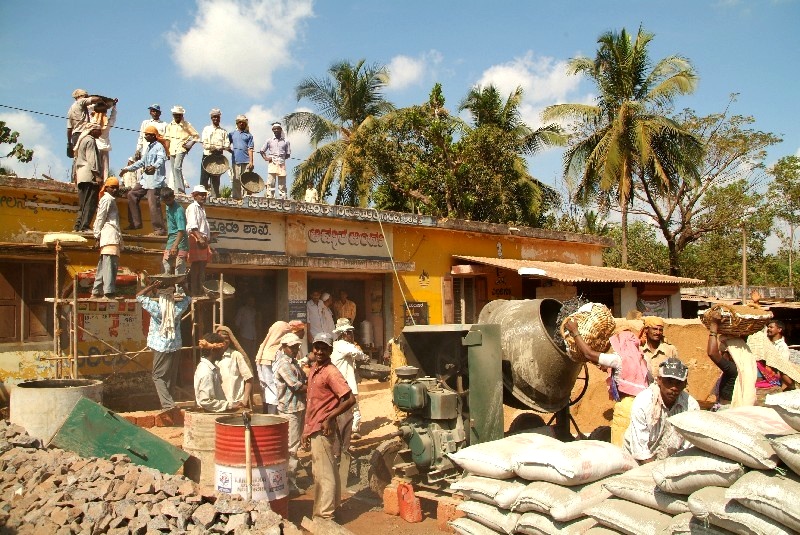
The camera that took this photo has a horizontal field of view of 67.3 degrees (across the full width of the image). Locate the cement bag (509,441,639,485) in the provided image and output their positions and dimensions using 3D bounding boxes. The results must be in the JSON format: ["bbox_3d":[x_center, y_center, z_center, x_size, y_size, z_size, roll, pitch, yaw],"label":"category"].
[{"bbox_3d":[1.230,1.370,4.180,0.630,0.180,0.450,2,-6,-29],"label":"cement bag"}]

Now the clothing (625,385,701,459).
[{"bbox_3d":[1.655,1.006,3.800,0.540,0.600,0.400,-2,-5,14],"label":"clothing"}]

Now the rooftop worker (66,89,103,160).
[{"bbox_3d":[-5.271,-2.162,10.005,0.470,1.670,0.500,-2,-4,30],"label":"rooftop worker"}]

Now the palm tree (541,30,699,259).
[{"bbox_3d":[10.876,-4.150,28.595,7.600,15.000,7.600,-1,-3,0],"label":"palm tree"}]

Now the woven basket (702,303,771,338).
[{"bbox_3d":[2.793,0.402,4.984,0.530,0.270,0.530,0,-5,0],"label":"woven basket"}]

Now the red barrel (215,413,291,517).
[{"bbox_3d":[-1.200,1.690,4.870,0.590,0.885,0.590,-1,-5,0],"label":"red barrel"}]

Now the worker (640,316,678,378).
[{"bbox_3d":[2.490,1.336,5.763,0.500,1.680,0.350,-1,-5,17],"label":"worker"}]

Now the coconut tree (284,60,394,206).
[{"bbox_3d":[-2.271,-2.797,27.400,6.200,13.760,6.200,-1,-5,0],"label":"coconut tree"}]

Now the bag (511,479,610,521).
[{"bbox_3d":[0.842,1.228,3.113,0.640,0.150,0.430,3,-5,-35],"label":"bag"}]

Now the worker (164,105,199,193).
[{"bbox_3d":[-3.930,-2.129,10.800,0.550,1.640,0.400,1,-5,-14],"label":"worker"}]

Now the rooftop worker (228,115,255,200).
[{"bbox_3d":[-3.053,-2.127,11.555,0.500,1.660,0.340,1,-3,-21],"label":"rooftop worker"}]

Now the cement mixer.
[{"bbox_3d":[0.848,1.248,6.171,1.650,1.880,2.200,-2,-5,22],"label":"cement mixer"}]

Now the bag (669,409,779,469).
[{"bbox_3d":[1.686,0.843,3.063,0.660,0.170,0.460,4,9,-38],"label":"bag"}]

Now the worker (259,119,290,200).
[{"bbox_3d":[-2.467,-2.110,11.900,0.580,1.630,0.360,0,-5,-6],"label":"worker"}]

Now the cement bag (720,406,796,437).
[{"bbox_3d":[2.000,0.870,3.350,0.640,0.170,0.440,4,-7,-41],"label":"cement bag"}]

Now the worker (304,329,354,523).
[{"bbox_3d":[-0.595,1.296,4.994,0.360,1.630,0.500,4,-6,-41],"label":"worker"}]

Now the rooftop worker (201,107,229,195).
[{"bbox_3d":[-3.394,-2.090,11.048,0.520,1.660,0.450,2,-5,-20],"label":"rooftop worker"}]

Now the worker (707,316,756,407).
[{"bbox_3d":[2.632,1.220,4.704,0.380,1.700,0.440,-3,-4,40],"label":"worker"}]

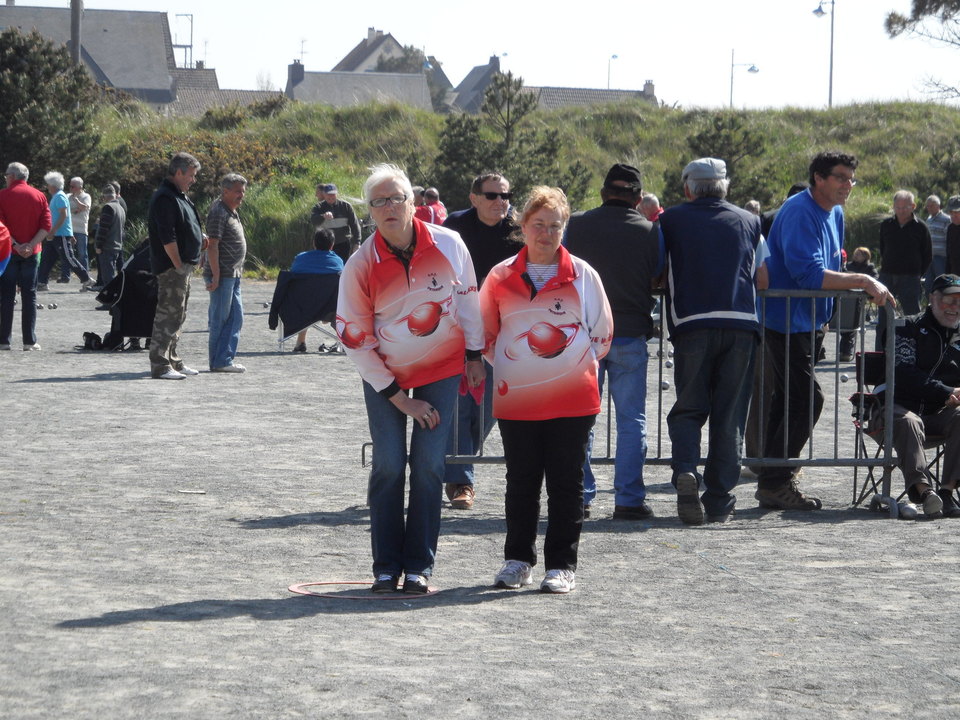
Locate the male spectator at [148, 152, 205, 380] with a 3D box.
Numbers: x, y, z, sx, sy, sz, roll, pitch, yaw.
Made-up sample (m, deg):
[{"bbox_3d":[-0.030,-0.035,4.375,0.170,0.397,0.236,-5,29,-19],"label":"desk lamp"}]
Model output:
[{"bbox_3d":[-2.485,-0.776,27.253,0.400,1.820,0.480,1,3,13],"label":"male spectator"}]

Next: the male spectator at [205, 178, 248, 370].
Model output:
[{"bbox_3d":[-2.191,-0.764,28.759,0.340,1.710,0.480,2,3,25],"label":"male spectator"}]

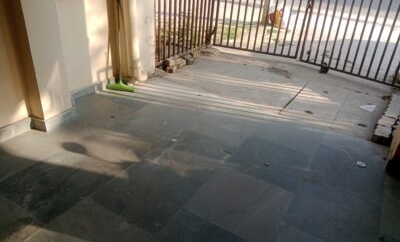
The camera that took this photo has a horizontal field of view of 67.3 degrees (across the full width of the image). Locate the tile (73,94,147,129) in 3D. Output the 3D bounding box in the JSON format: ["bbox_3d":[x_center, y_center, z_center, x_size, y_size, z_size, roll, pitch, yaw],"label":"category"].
[{"bbox_3d":[-1.073,-0.104,3.217,0.631,0.020,0.623,20,32,25],"label":"tile"}]

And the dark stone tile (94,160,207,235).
[{"bbox_3d":[-0.370,0.515,2.196,0.602,0.020,0.595,20,32,25],"label":"dark stone tile"}]

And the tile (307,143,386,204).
[{"bbox_3d":[1.260,0.438,2.587,0.581,0.020,0.598,20,32,25],"label":"tile"}]

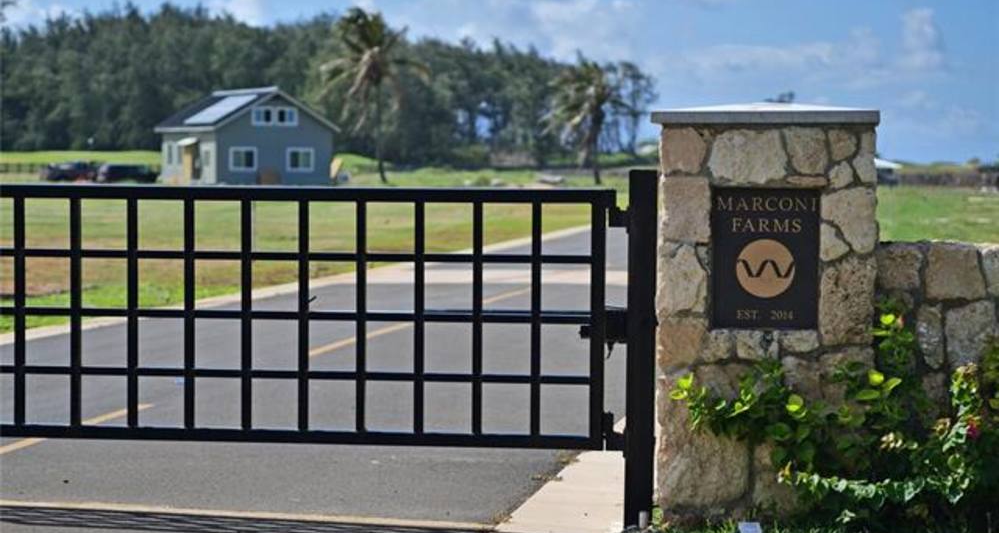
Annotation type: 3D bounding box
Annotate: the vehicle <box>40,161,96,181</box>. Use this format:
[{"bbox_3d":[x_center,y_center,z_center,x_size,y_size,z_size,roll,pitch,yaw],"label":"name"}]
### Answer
[{"bbox_3d":[-32.041,-7.042,186.000,4.500,1.550,1.820,0,3,-12],"label":"vehicle"}]

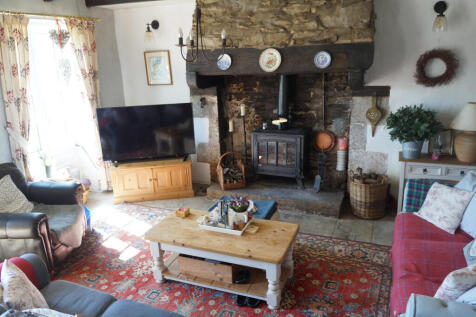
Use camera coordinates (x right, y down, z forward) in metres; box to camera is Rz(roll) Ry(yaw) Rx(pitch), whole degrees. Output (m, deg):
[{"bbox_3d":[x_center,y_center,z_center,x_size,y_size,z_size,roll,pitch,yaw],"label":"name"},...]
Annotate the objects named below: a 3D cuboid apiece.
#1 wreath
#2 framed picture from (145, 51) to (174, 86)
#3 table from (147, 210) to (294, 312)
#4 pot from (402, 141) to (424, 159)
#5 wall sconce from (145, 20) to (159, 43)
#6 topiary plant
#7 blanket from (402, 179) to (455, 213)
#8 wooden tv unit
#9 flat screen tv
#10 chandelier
[{"bbox_3d":[2.023,-0.927,3.638,0.390,0.375,0.085,4,16,22],"label":"wreath"},{"bbox_3d":[-1.087,-1.238,4.910,0.399,0.450,0.025,4,16,22],"label":"framed picture"},{"bbox_3d":[-0.111,0.771,2.835,1.076,0.405,0.567,4,16,21],"label":"table"},{"bbox_3d":[1.765,-0.094,3.625,0.200,0.165,0.200,4,16,22],"label":"pot"},{"bbox_3d":[-1.132,-1.677,4.699,0.120,0.275,0.190,4,16,22],"label":"wall sconce"},{"bbox_3d":[1.750,-0.342,3.538,0.486,0.347,0.436,4,16,22],"label":"topiary plant"},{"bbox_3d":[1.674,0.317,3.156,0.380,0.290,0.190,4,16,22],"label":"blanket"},{"bbox_3d":[-1.110,0.257,4.766,1.040,0.472,0.467,-4,15,-7],"label":"wooden tv unit"},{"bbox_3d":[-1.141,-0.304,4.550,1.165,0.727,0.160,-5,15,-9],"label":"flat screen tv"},{"bbox_3d":[-0.299,-1.060,3.050,0.420,0.460,0.420,-2,15,0],"label":"chandelier"}]

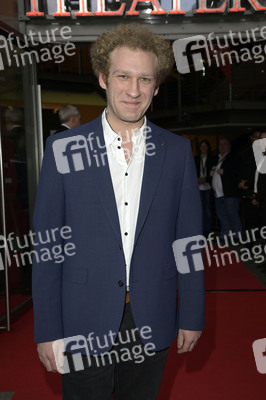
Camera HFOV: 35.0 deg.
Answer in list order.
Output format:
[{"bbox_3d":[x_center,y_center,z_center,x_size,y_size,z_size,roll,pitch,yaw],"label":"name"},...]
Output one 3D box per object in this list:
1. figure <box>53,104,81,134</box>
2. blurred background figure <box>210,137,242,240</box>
[{"bbox_3d":[-0.612,-0.037,4.143,0.330,1.750,0.520,-7,12,-37],"label":"figure"},{"bbox_3d":[1.600,-0.166,7.100,0.440,1.760,0.540,-6,8,-40],"label":"blurred background figure"}]

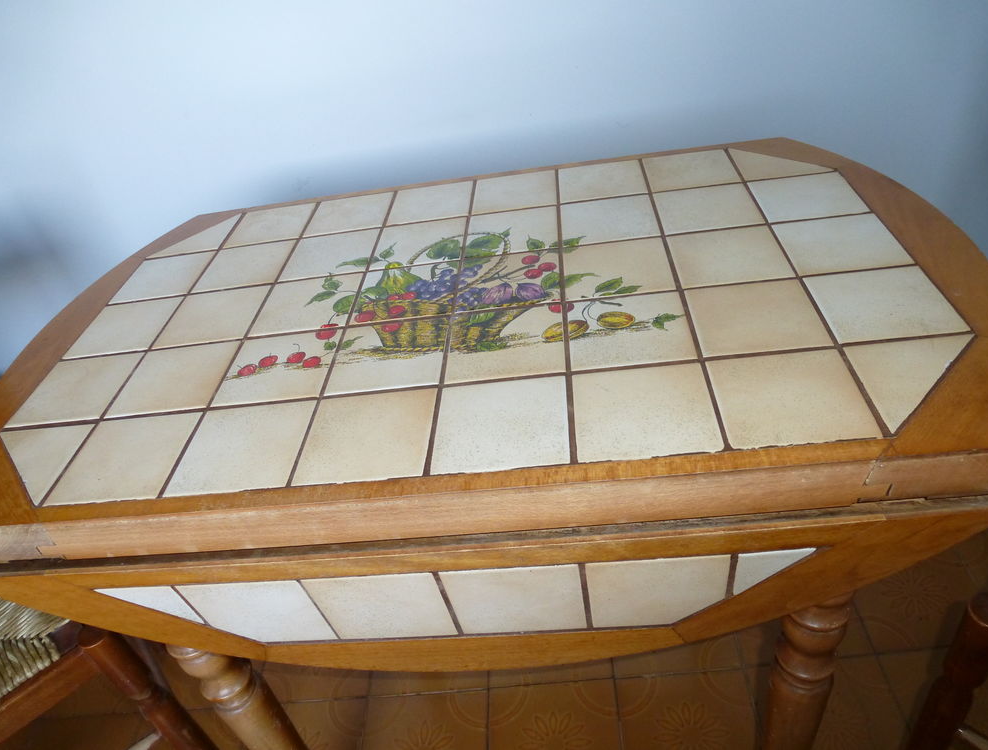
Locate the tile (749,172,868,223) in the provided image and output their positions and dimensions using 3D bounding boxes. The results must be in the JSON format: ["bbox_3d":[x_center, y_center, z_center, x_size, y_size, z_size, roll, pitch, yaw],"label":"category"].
[{"bbox_3d":[0.327,-0.185,0.723,0.097,0.008,0.099,-6,38,8],"label":"tile"}]

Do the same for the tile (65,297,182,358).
[{"bbox_3d":[-0.394,-0.050,0.740,0.099,0.008,0.099,-6,38,8],"label":"tile"}]

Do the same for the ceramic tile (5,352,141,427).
[{"bbox_3d":[-0.405,0.017,0.679,0.104,0.009,0.104,-6,38,8],"label":"ceramic tile"}]

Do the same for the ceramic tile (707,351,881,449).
[{"bbox_3d":[0.216,0.019,0.511,0.101,0.008,0.098,-6,39,8],"label":"ceramic tile"}]

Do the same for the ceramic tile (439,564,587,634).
[{"bbox_3d":[0.018,0.171,0.536,0.102,0.099,0.010,-6,43,8],"label":"ceramic tile"}]

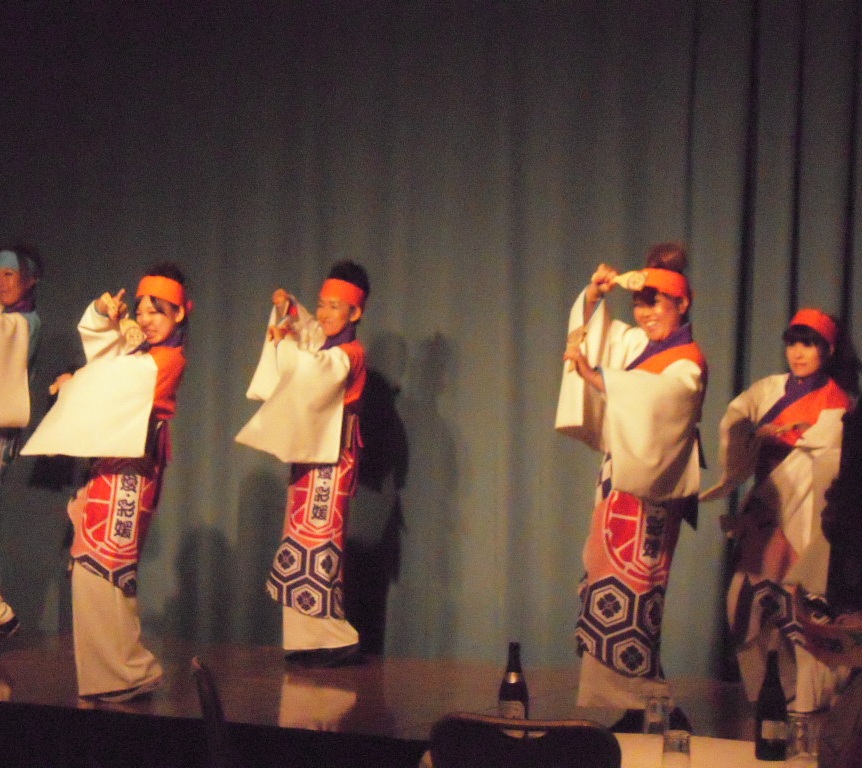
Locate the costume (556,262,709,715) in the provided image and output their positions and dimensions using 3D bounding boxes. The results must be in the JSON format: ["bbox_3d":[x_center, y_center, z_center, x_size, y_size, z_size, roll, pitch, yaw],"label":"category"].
[{"bbox_3d":[0.688,0.371,9.900,0.450,1.570,0.460,-1,3,-41],"label":"costume"}]

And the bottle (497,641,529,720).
[{"bbox_3d":[0.213,0.802,7.450,0.074,0.275,0.074,3,3,18],"label":"bottle"}]

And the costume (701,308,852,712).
[{"bbox_3d":[1.269,0.458,10.500,0.560,1.460,0.440,3,3,27],"label":"costume"}]

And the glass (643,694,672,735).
[{"bbox_3d":[0.585,0.860,7.500,0.066,0.112,0.066,2,3,0],"label":"glass"}]

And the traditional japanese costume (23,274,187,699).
[{"bbox_3d":[-1.144,0.355,10.250,0.500,1.520,0.500,0,3,-35],"label":"traditional japanese costume"}]

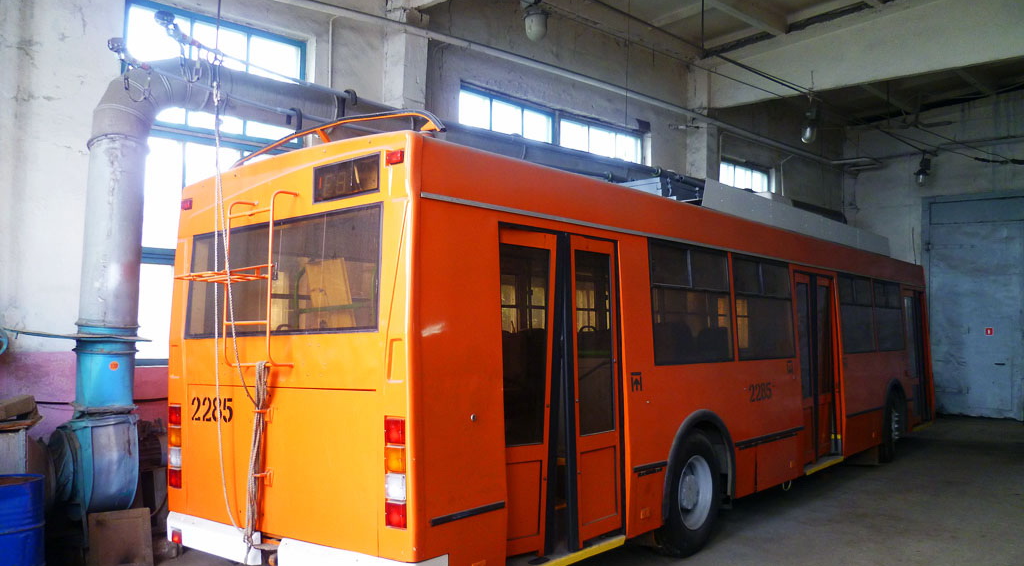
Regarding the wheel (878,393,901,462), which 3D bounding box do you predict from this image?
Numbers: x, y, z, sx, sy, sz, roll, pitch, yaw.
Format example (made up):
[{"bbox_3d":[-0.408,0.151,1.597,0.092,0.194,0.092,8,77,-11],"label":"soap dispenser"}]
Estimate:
[{"bbox_3d":[5.263,2.042,11.712,0.300,0.960,0.960,-4,-6,38],"label":"wheel"}]

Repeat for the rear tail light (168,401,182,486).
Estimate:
[{"bbox_3d":[-2.342,1.147,5.830,0.180,0.580,0.060,-4,-6,38],"label":"rear tail light"}]

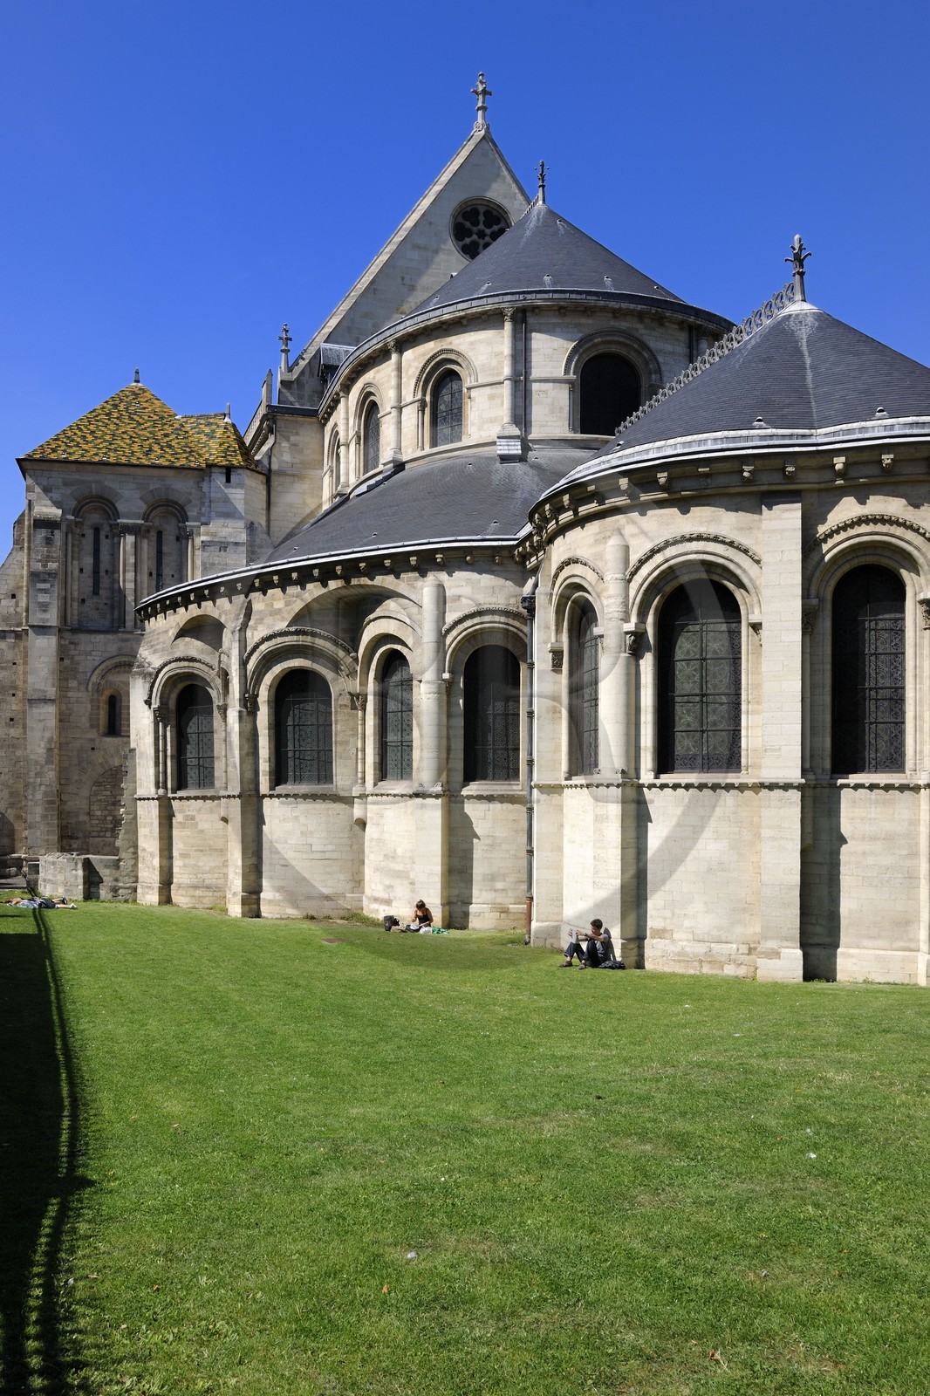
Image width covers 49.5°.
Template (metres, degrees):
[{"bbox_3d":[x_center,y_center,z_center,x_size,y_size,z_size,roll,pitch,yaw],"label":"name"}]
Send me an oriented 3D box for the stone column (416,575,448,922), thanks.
[{"bbox_3d":[-0.766,1.188,23.600,0.750,8.100,0.720,0,0,0],"label":"stone column"}]

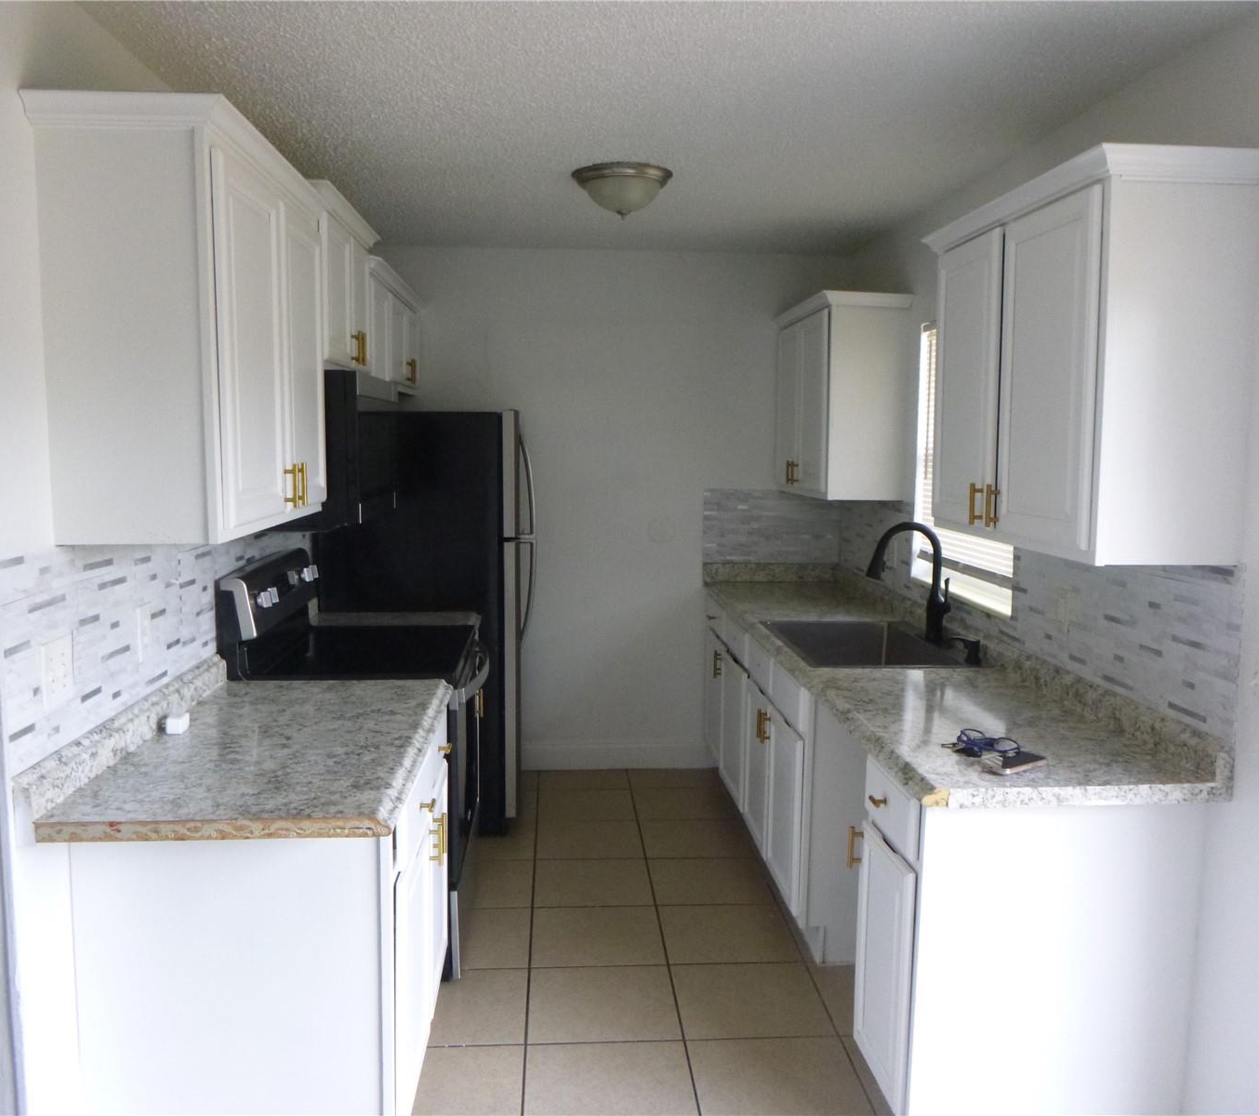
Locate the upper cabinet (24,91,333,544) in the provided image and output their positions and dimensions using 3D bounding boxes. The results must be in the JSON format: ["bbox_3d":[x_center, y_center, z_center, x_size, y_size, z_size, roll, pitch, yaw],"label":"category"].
[{"bbox_3d":[-0.926,-0.470,2.394,0.335,0.807,0.931,0,6,-4],"label":"upper cabinet"}]

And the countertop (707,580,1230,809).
[{"bbox_3d":[0.789,0.315,3.643,0.653,0.050,3.016,0,6,-4],"label":"countertop"}]

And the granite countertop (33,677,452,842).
[{"bbox_3d":[-0.768,0.416,2.439,0.617,0.037,1.110,0,6,-4],"label":"granite countertop"}]

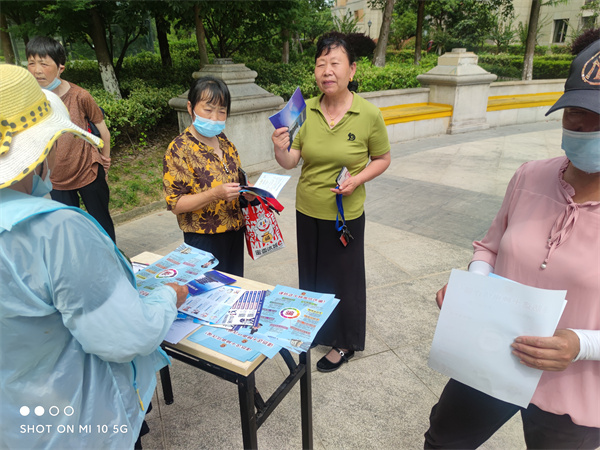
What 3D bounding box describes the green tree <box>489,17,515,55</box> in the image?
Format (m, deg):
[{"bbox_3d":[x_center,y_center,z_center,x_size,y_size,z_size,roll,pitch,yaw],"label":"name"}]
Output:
[{"bbox_3d":[8.303,-7.677,17.094,1.300,1.900,1.300,9,24,22],"label":"green tree"}]

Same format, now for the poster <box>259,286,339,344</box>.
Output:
[{"bbox_3d":[-0.030,0.271,1.268,0.210,0.010,0.297,7,23,18],"label":"poster"}]

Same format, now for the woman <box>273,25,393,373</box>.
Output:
[{"bbox_3d":[0.165,-0.014,1.918,0.500,1.570,0.380,11,24,26],"label":"woman"}]

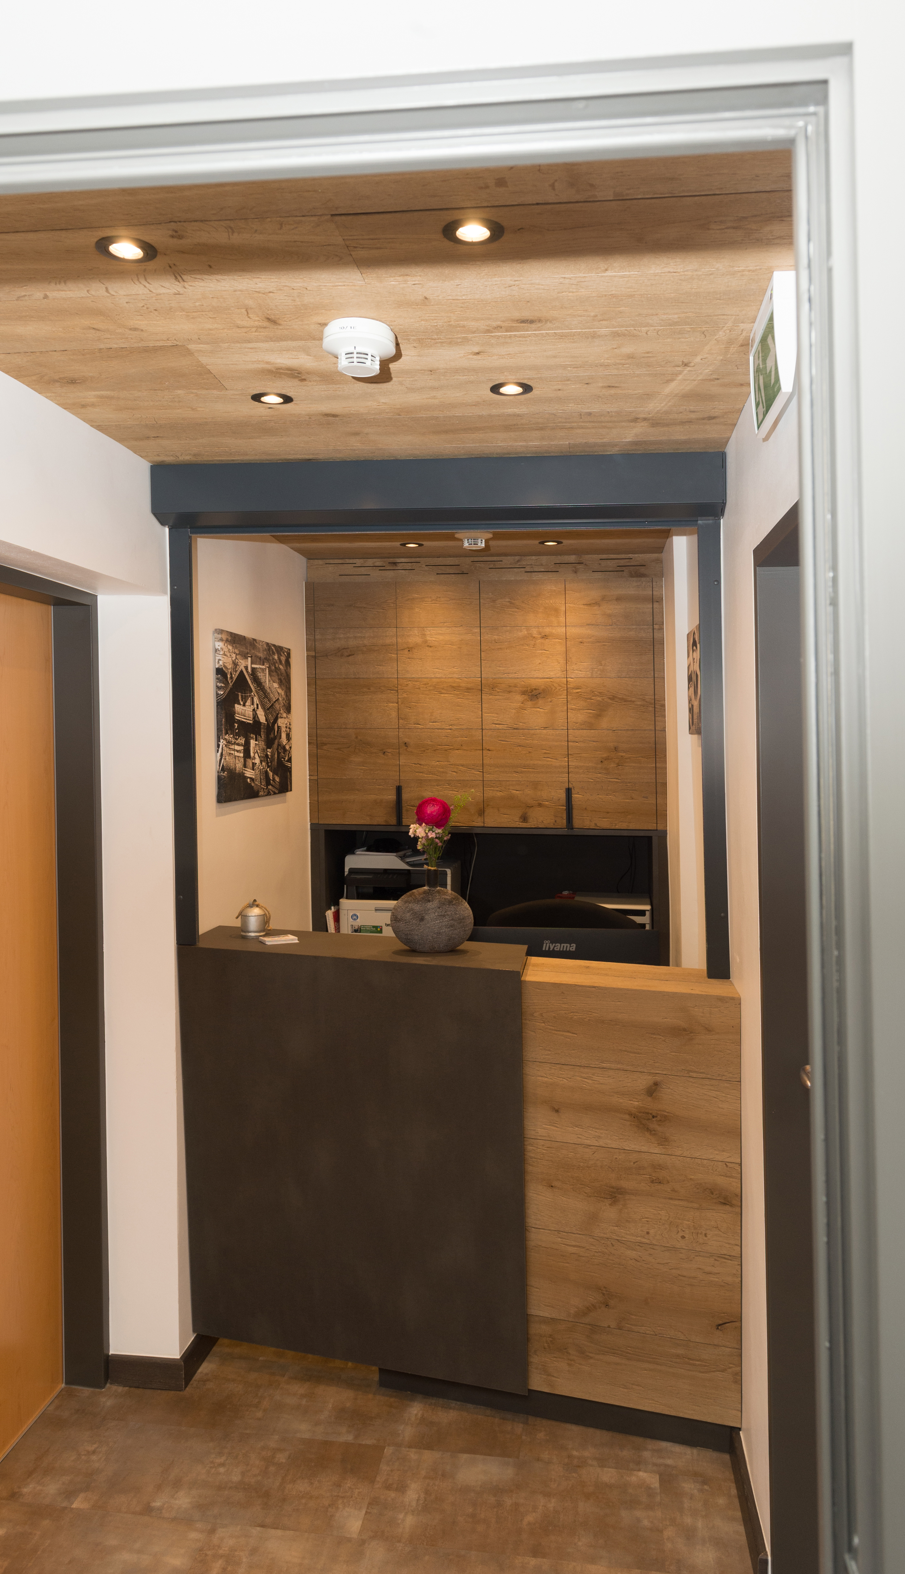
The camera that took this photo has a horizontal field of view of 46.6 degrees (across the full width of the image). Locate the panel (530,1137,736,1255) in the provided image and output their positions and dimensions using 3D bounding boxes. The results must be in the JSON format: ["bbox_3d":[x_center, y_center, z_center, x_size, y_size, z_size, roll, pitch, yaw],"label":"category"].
[{"bbox_3d":[0.423,0.963,2.480,0.500,0.218,0.030,0,2,17],"label":"panel"}]

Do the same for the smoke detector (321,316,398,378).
[{"bbox_3d":[-0.153,-0.715,1.723,0.118,0.064,0.118,0,2,0],"label":"smoke detector"}]

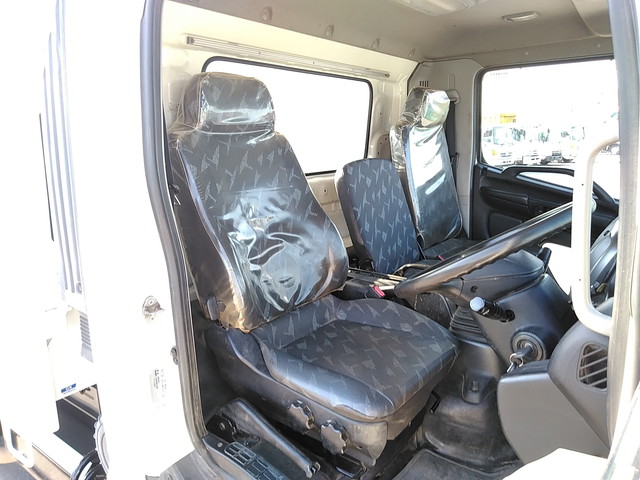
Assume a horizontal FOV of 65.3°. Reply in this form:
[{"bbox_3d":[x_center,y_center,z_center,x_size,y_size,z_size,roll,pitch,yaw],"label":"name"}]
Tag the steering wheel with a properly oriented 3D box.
[{"bbox_3d":[0.381,0.034,1.092,0.450,0.090,0.450,-31,-11,39],"label":"steering wheel"}]

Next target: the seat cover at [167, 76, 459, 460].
[{"bbox_3d":[-0.020,0.007,1.447,0.860,0.970,0.540,9,15,38],"label":"seat cover"}]

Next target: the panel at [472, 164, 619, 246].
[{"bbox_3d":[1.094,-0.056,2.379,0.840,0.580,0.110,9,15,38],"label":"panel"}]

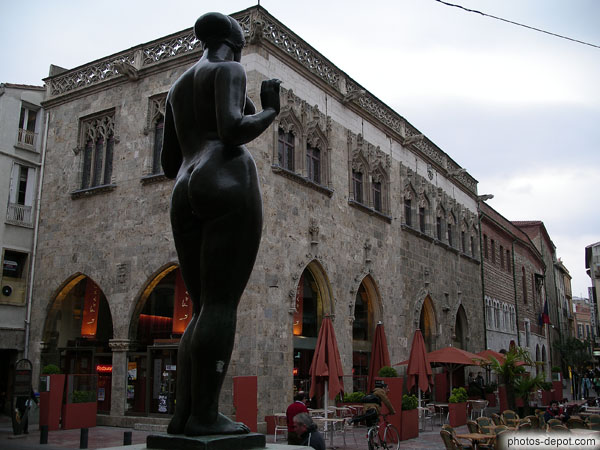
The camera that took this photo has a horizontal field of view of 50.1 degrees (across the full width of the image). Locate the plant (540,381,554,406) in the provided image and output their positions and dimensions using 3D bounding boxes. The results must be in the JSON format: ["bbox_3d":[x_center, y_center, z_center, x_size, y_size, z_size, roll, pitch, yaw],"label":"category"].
[{"bbox_3d":[14.380,9.772,37.261,0.750,1.434,0.820,-8,-15,31],"label":"plant"}]

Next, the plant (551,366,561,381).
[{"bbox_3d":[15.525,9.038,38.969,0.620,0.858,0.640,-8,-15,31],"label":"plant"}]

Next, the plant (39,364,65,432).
[{"bbox_3d":[-8.758,6.125,22.832,0.560,2.243,0.560,-8,-14,32],"label":"plant"}]

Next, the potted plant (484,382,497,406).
[{"bbox_3d":[10.689,9.522,35.984,0.650,1.330,0.720,-8,-15,31],"label":"potted plant"}]

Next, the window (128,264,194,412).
[{"bbox_3d":[-4.050,3.671,20.772,3.600,4.850,0.450,-8,-15,31],"label":"window"}]

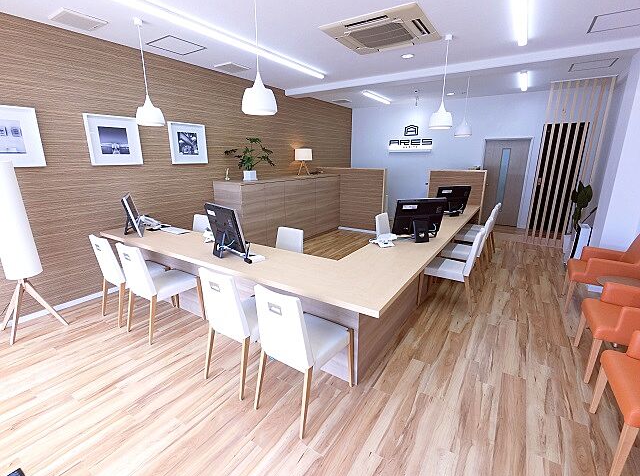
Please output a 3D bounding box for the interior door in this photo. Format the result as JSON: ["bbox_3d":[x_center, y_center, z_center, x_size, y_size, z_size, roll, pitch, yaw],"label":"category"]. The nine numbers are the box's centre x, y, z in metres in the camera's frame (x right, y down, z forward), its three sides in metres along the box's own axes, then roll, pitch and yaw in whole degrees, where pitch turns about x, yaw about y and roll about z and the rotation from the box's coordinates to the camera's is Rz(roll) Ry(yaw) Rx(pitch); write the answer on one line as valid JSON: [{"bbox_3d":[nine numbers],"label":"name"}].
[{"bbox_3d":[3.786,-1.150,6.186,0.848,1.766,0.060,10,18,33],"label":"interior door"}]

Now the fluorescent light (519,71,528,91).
[{"bbox_3d":[3.323,-2.529,4.819,0.110,0.075,1.250,10,18,33],"label":"fluorescent light"}]

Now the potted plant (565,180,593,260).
[{"bbox_3d":[3.831,-0.216,4.410,0.260,1.232,0.270,10,18,33],"label":"potted plant"}]

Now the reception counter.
[{"bbox_3d":[0.071,0.046,4.286,3.428,0.705,4.183,9,18,33],"label":"reception counter"}]

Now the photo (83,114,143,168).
[{"bbox_3d":[-2.313,-1.097,3.359,0.035,0.527,0.540,10,18,33],"label":"photo"}]

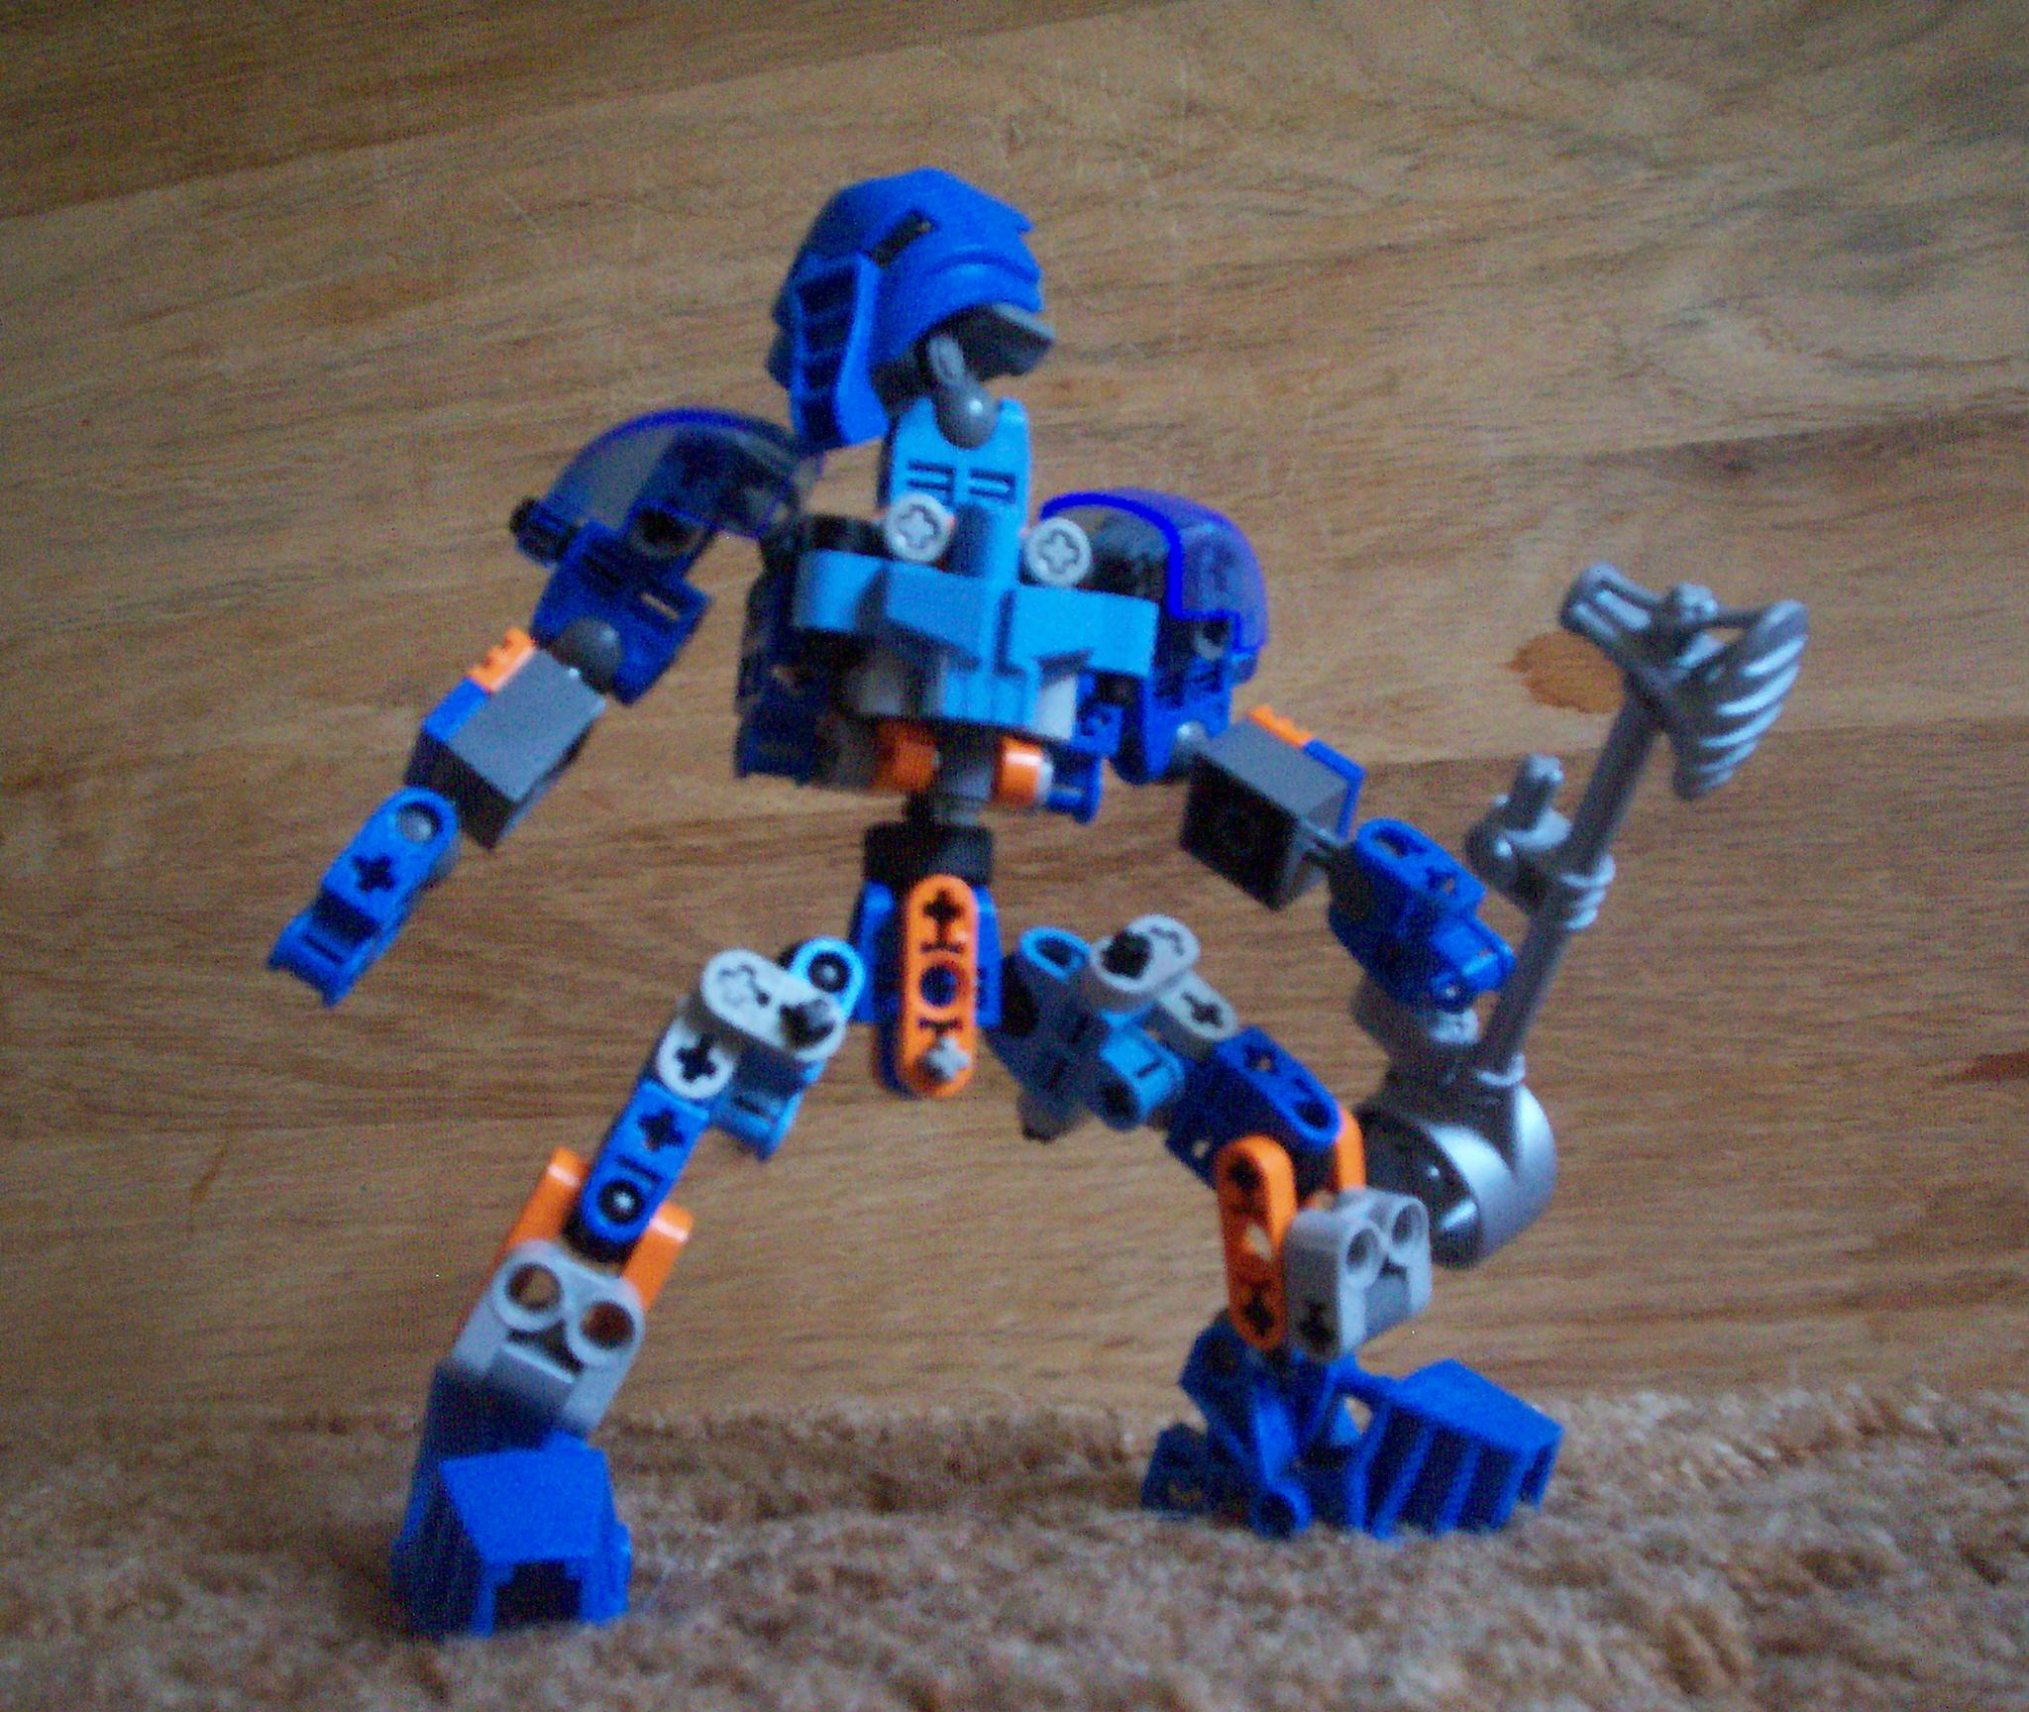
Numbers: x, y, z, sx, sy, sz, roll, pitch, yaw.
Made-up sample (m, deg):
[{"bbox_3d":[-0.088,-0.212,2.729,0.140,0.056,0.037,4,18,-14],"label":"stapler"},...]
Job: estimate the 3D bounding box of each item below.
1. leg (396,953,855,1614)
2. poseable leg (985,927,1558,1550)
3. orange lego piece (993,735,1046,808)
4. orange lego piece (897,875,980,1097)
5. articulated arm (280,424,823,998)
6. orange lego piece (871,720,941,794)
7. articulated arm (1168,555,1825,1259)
[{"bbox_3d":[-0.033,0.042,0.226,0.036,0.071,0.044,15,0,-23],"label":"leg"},{"bbox_3d":[0.027,0.041,0.255,0.054,0.069,0.038,0,0,42],"label":"poseable leg"},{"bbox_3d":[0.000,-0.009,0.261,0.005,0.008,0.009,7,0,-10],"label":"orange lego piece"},{"bbox_3d":[-0.008,0.014,0.252,0.008,0.024,0.004,2,0,-10],"label":"orange lego piece"},{"bbox_3d":[-0.052,-0.017,0.263,0.027,0.083,0.028,37,-14,-7],"label":"articulated arm"},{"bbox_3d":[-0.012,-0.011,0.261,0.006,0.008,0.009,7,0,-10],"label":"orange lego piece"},{"bbox_3d":[0.052,0.007,0.258,0.064,0.073,0.032,0,0,-12],"label":"articulated arm"}]

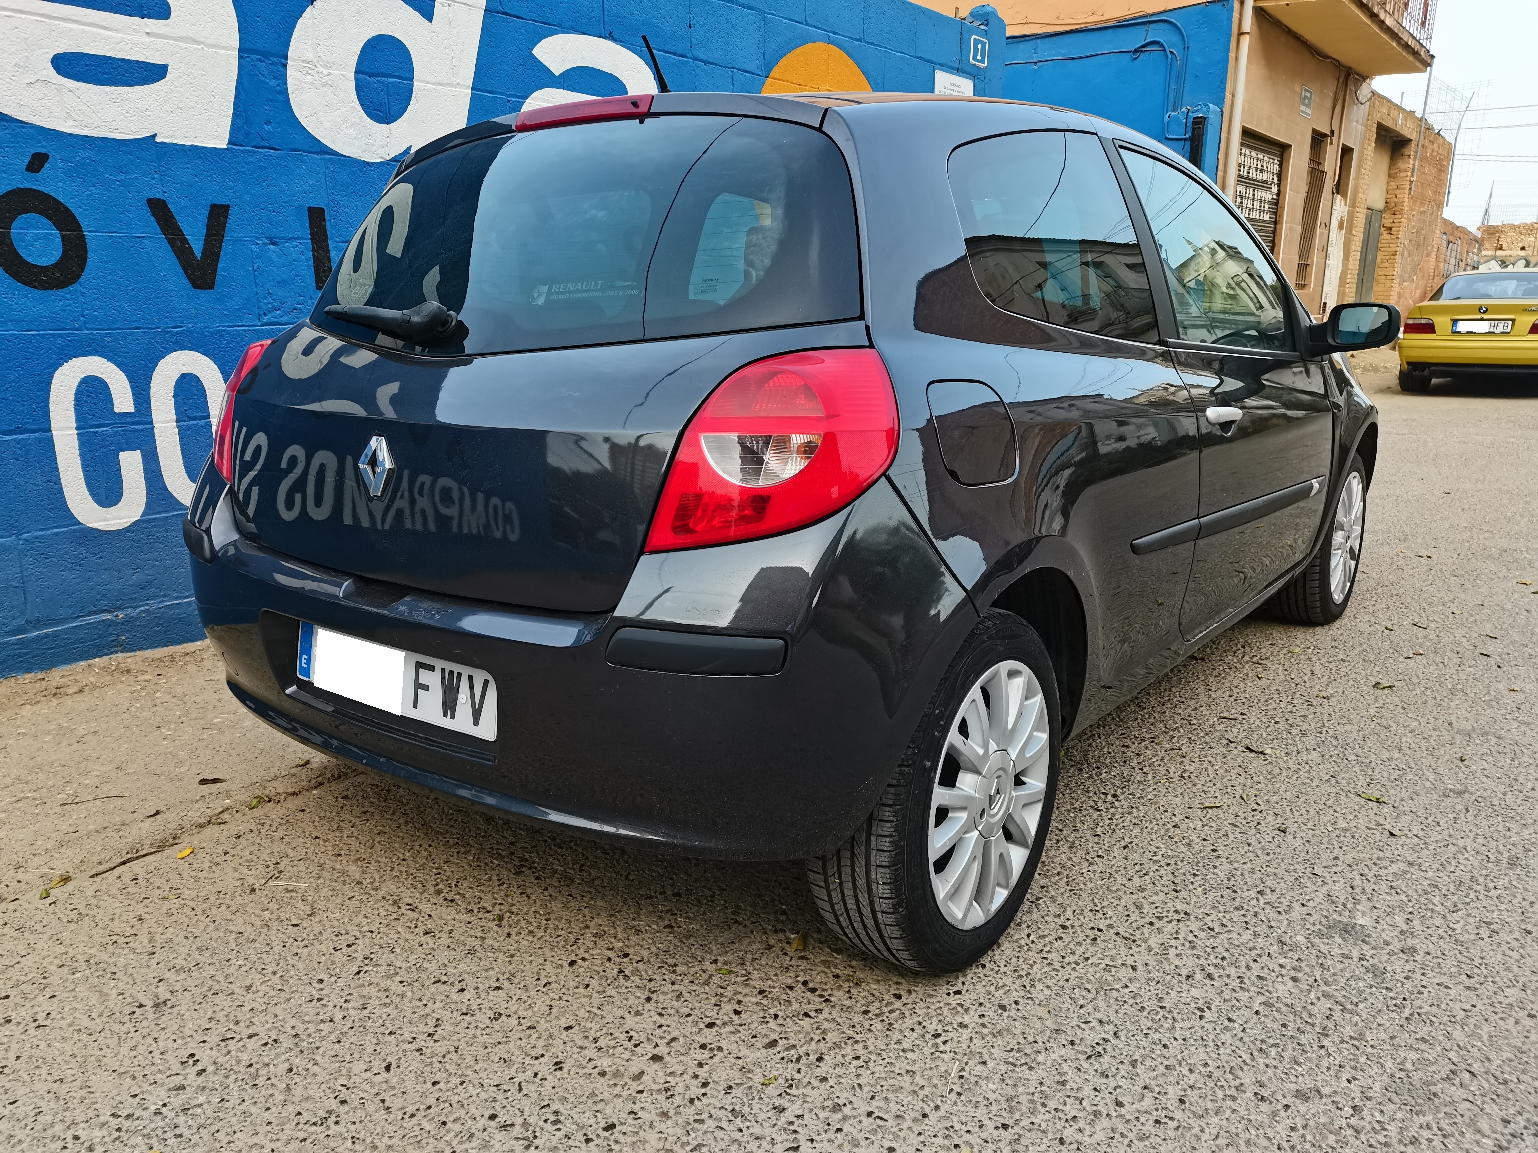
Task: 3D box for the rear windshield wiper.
[{"bbox_3d":[-0.659,-0.431,1.974,0.390,0.070,0.085,10,17,36],"label":"rear windshield wiper"}]

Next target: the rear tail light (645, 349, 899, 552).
[{"bbox_3d":[0.028,-0.167,1.543,0.265,0.265,0.330,10,17,36],"label":"rear tail light"}]

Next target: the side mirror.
[{"bbox_3d":[1.602,-0.675,3.150,0.235,0.148,0.160,10,17,36],"label":"side mirror"}]

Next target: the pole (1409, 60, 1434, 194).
[{"bbox_3d":[9.819,-6.753,17.383,0.060,1.910,0.060,12,18,35],"label":"pole"}]

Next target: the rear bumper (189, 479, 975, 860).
[{"bbox_3d":[-0.495,0.055,1.988,1.680,0.580,0.460,10,17,36],"label":"rear bumper"}]

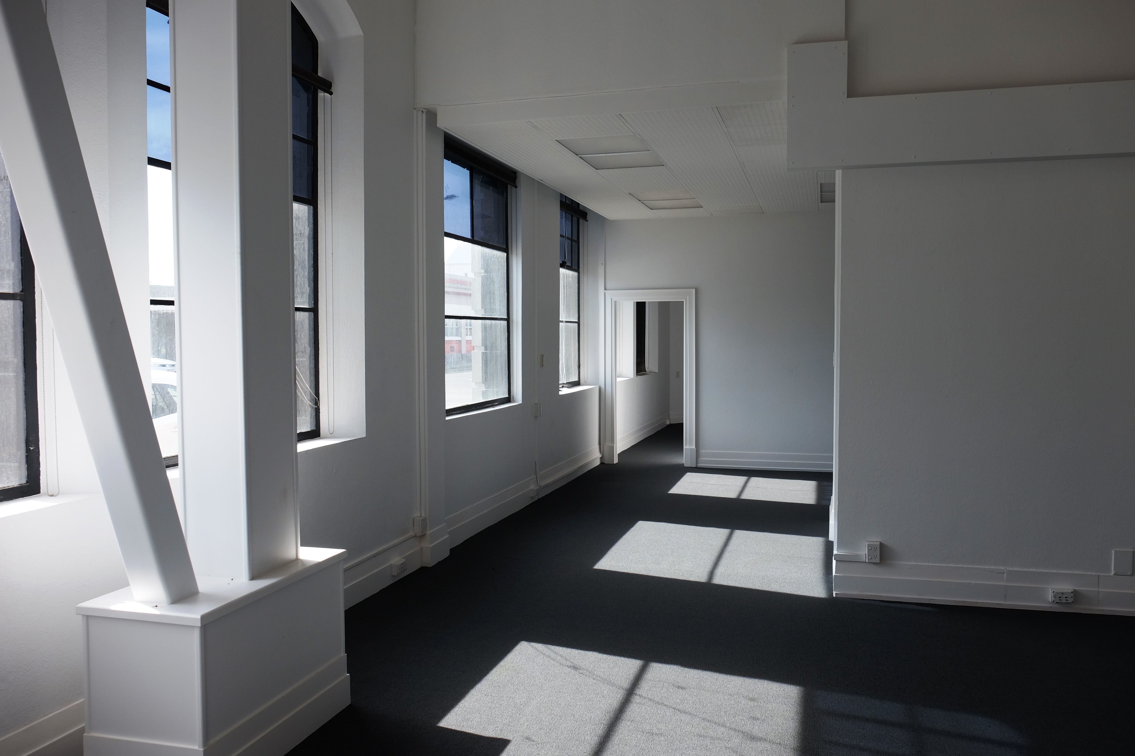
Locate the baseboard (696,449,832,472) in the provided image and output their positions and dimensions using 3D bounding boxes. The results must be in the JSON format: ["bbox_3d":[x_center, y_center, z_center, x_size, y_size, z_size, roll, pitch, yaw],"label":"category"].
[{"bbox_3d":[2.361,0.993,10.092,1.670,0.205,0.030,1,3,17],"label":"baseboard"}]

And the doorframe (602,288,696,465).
[{"bbox_3d":[1.030,-0.004,10.512,1.155,2.160,0.190,1,3,17],"label":"doorframe"}]

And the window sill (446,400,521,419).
[{"bbox_3d":[-0.714,0.283,6.993,0.115,0.040,1.630,1,3,17],"label":"window sill"}]

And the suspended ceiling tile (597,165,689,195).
[{"bbox_3d":[0.725,-1.839,7.915,0.600,0.020,1.270,1,3,17],"label":"suspended ceiling tile"}]

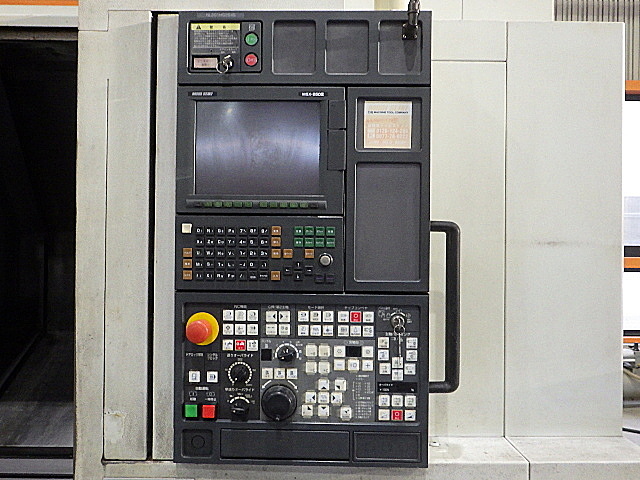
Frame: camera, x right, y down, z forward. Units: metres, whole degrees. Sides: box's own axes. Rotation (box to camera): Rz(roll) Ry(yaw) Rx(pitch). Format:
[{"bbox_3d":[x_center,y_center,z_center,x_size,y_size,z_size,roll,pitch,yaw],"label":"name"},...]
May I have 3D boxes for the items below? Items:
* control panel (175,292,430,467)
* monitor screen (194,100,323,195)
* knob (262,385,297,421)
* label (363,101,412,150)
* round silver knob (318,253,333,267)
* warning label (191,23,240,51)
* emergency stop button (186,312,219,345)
[{"bbox_3d":[-0.031,0.246,0.930,0.448,0.305,0.062,1,0,1],"label":"control panel"},{"bbox_3d":[-0.109,-0.162,0.919,0.223,0.167,0.010,1,0,1],"label":"monitor screen"},{"bbox_3d":[-0.069,0.283,0.899,0.062,0.062,0.034,1,0,1],"label":"knob"},{"bbox_3d":[0.121,-0.203,0.915,0.085,0.085,0.002,1,0,1],"label":"label"},{"bbox_3d":[0.011,0.035,0.906,0.025,0.025,0.016,1,0,1],"label":"round silver knob"},{"bbox_3d":[-0.185,-0.360,0.917,0.088,0.049,0.002,1,0,1],"label":"warning label"},{"bbox_3d":[-0.207,0.158,0.896,0.058,0.058,0.043,1,0,1],"label":"emergency stop button"}]

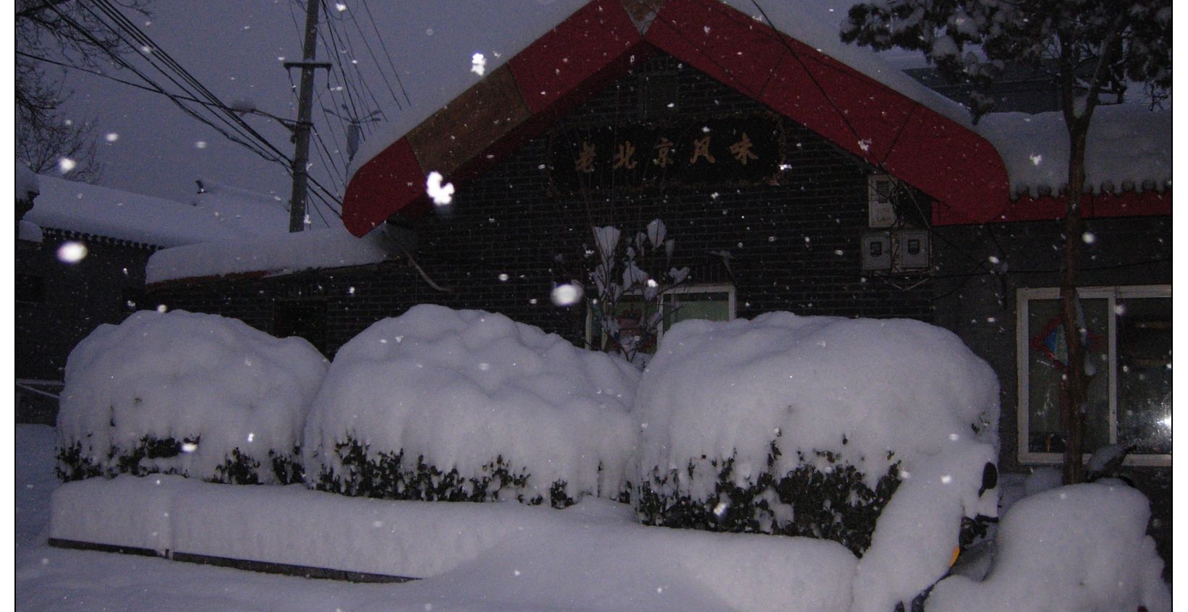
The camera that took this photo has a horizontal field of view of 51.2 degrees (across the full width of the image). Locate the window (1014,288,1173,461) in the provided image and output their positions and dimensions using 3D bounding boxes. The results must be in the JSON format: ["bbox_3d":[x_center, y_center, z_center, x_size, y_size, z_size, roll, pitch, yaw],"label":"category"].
[{"bbox_3d":[3.953,0.535,9.501,1.380,1.380,0.100,-1,-3,24],"label":"window"}]

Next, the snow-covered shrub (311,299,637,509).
[{"bbox_3d":[-0.944,0.738,9.564,2.499,1.475,1.600,-1,-3,27],"label":"snow-covered shrub"}]

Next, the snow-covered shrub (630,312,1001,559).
[{"bbox_3d":[1.469,0.820,8.328,2.332,1.539,1.600,-1,-3,27],"label":"snow-covered shrub"}]

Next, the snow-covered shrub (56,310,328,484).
[{"bbox_3d":[-3.500,0.782,10.866,2.162,1.470,1.600,-1,-3,27],"label":"snow-covered shrub"}]

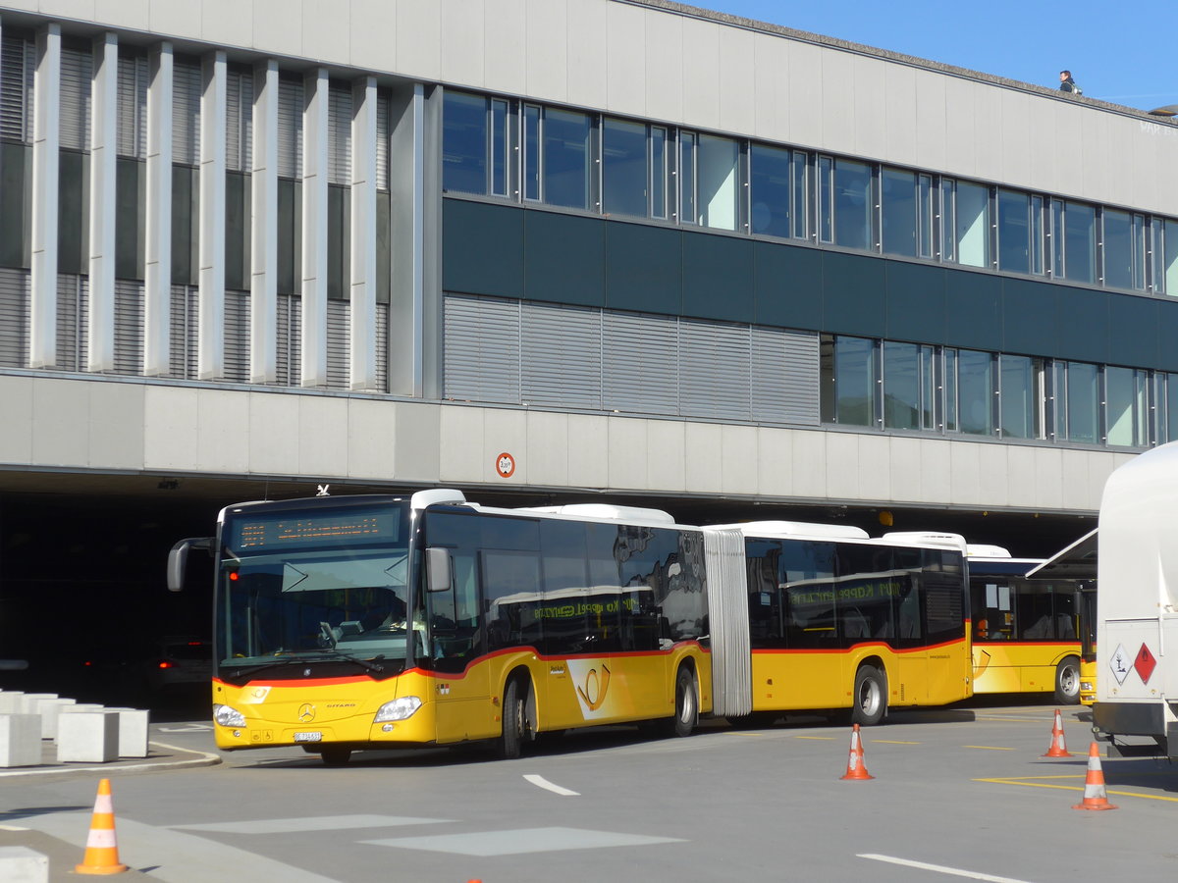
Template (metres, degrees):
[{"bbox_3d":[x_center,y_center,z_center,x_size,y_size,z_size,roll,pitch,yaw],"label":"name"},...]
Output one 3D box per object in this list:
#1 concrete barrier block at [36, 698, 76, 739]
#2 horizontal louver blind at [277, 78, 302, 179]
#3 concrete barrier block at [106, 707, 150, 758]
[{"bbox_3d":[-6.632,3.448,33.856,0.490,0.490,0.490,1,-4,-11],"label":"concrete barrier block"},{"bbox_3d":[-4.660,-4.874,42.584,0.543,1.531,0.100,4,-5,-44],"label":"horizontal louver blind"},{"bbox_3d":[-5.001,3.141,29.336,0.500,0.500,0.500,0,-4,-6],"label":"concrete barrier block"}]

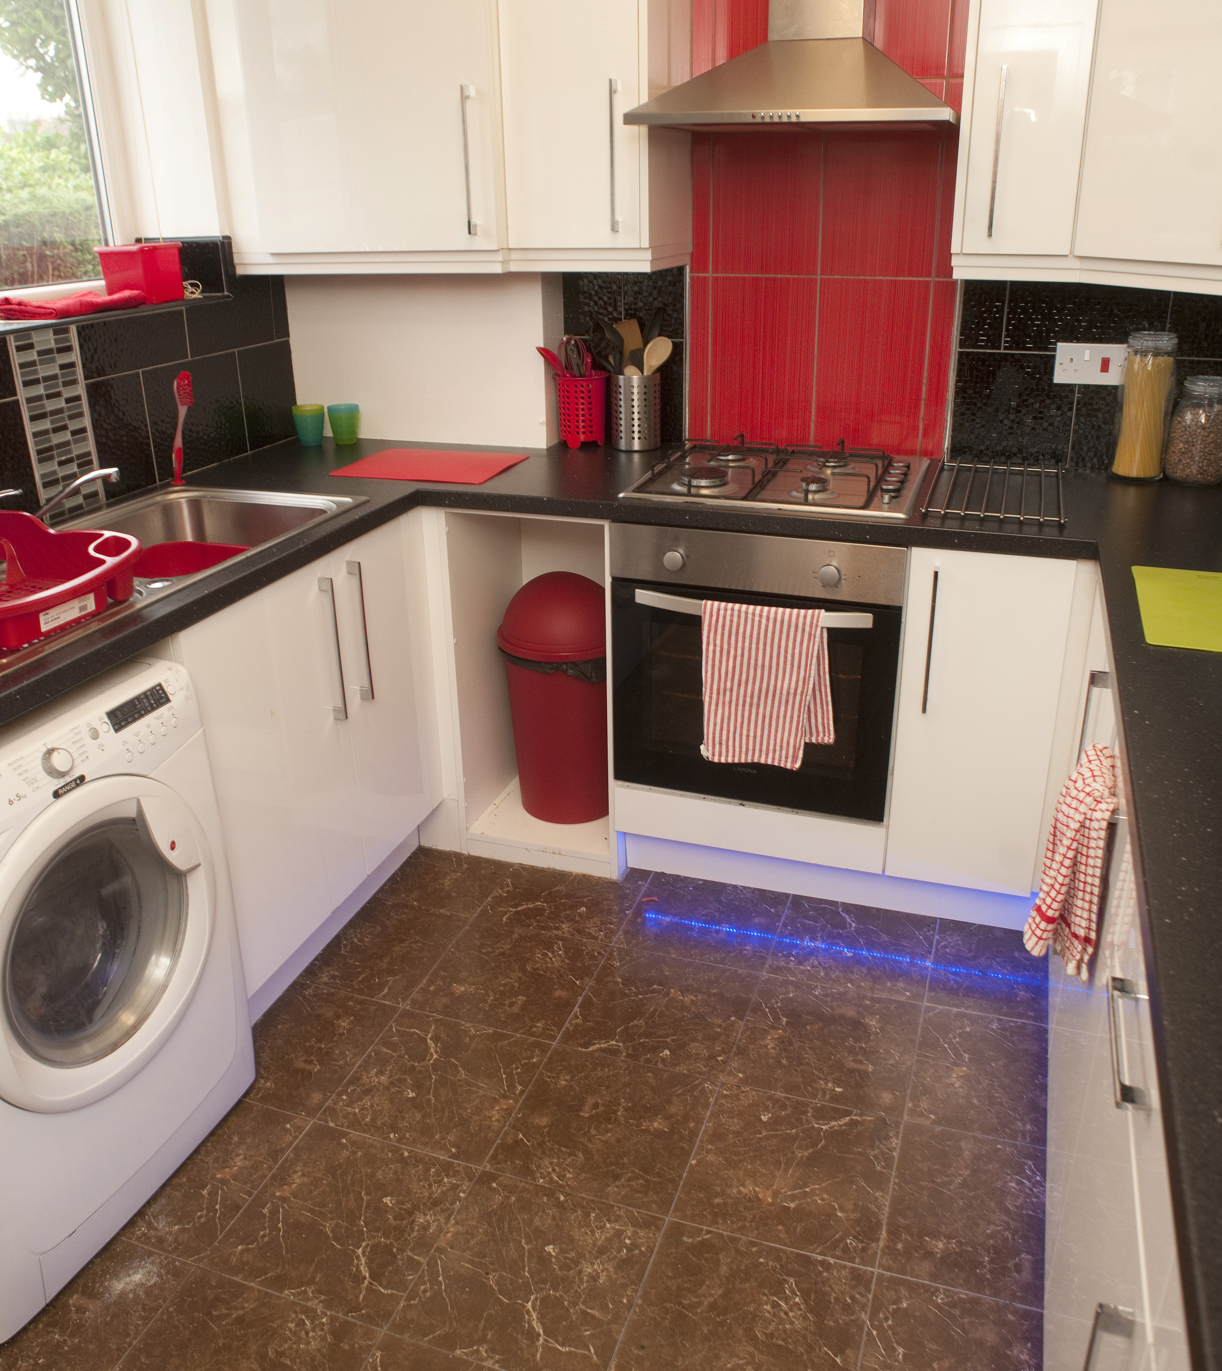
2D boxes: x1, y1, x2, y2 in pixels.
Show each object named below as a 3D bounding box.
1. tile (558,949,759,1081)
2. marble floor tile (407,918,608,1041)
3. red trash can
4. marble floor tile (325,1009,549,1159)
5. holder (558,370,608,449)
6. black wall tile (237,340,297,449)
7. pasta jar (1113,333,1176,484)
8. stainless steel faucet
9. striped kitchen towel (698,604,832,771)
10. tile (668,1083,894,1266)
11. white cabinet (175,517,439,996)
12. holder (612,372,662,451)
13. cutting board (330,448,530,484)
[{"bbox_3d":[0.105,0.650,2.289,0.330,0.010,0.330,7,25,18],"label":"tile"},{"bbox_3d":[-0.209,0.609,2.386,0.325,0.010,0.325,7,24,18],"label":"marble floor tile"},{"bbox_3d":[-0.101,0.018,2.781,0.322,0.600,0.322,-1,24,0],"label":"red trash can"},{"bbox_3d":[-0.317,0.735,2.110,0.330,0.010,0.330,7,25,18],"label":"marble floor tile"},{"bbox_3d":[-0.071,-0.697,2.898,0.138,0.175,0.138,-1,23,0],"label":"holder"},{"bbox_3d":[-0.882,-0.746,2.941,0.010,0.250,0.210,7,24,18],"label":"black wall tile"},{"bbox_3d":[1.160,-0.600,2.465,0.107,0.300,0.107,7,25,18],"label":"pasta jar"},{"bbox_3d":[-1.033,-0.323,2.117,0.260,0.145,0.070,-12,26,-23],"label":"stainless steel faucet"},{"bbox_3d":[0.318,0.001,2.322,0.272,0.348,0.055,7,24,18],"label":"striped kitchen towel"},{"bbox_3d":[0.302,0.803,1.906,0.325,0.010,0.325,7,24,18],"label":"tile"},{"bbox_3d":[-0.816,0.060,2.409,0.570,0.735,0.810,7,24,18],"label":"white cabinet"},{"bbox_3d":[0.065,-0.680,2.850,0.123,0.178,0.123,-1,23,0],"label":"holder"},{"bbox_3d":[-0.418,-0.517,2.675,0.381,0.006,0.287,7,25,18],"label":"cutting board"}]

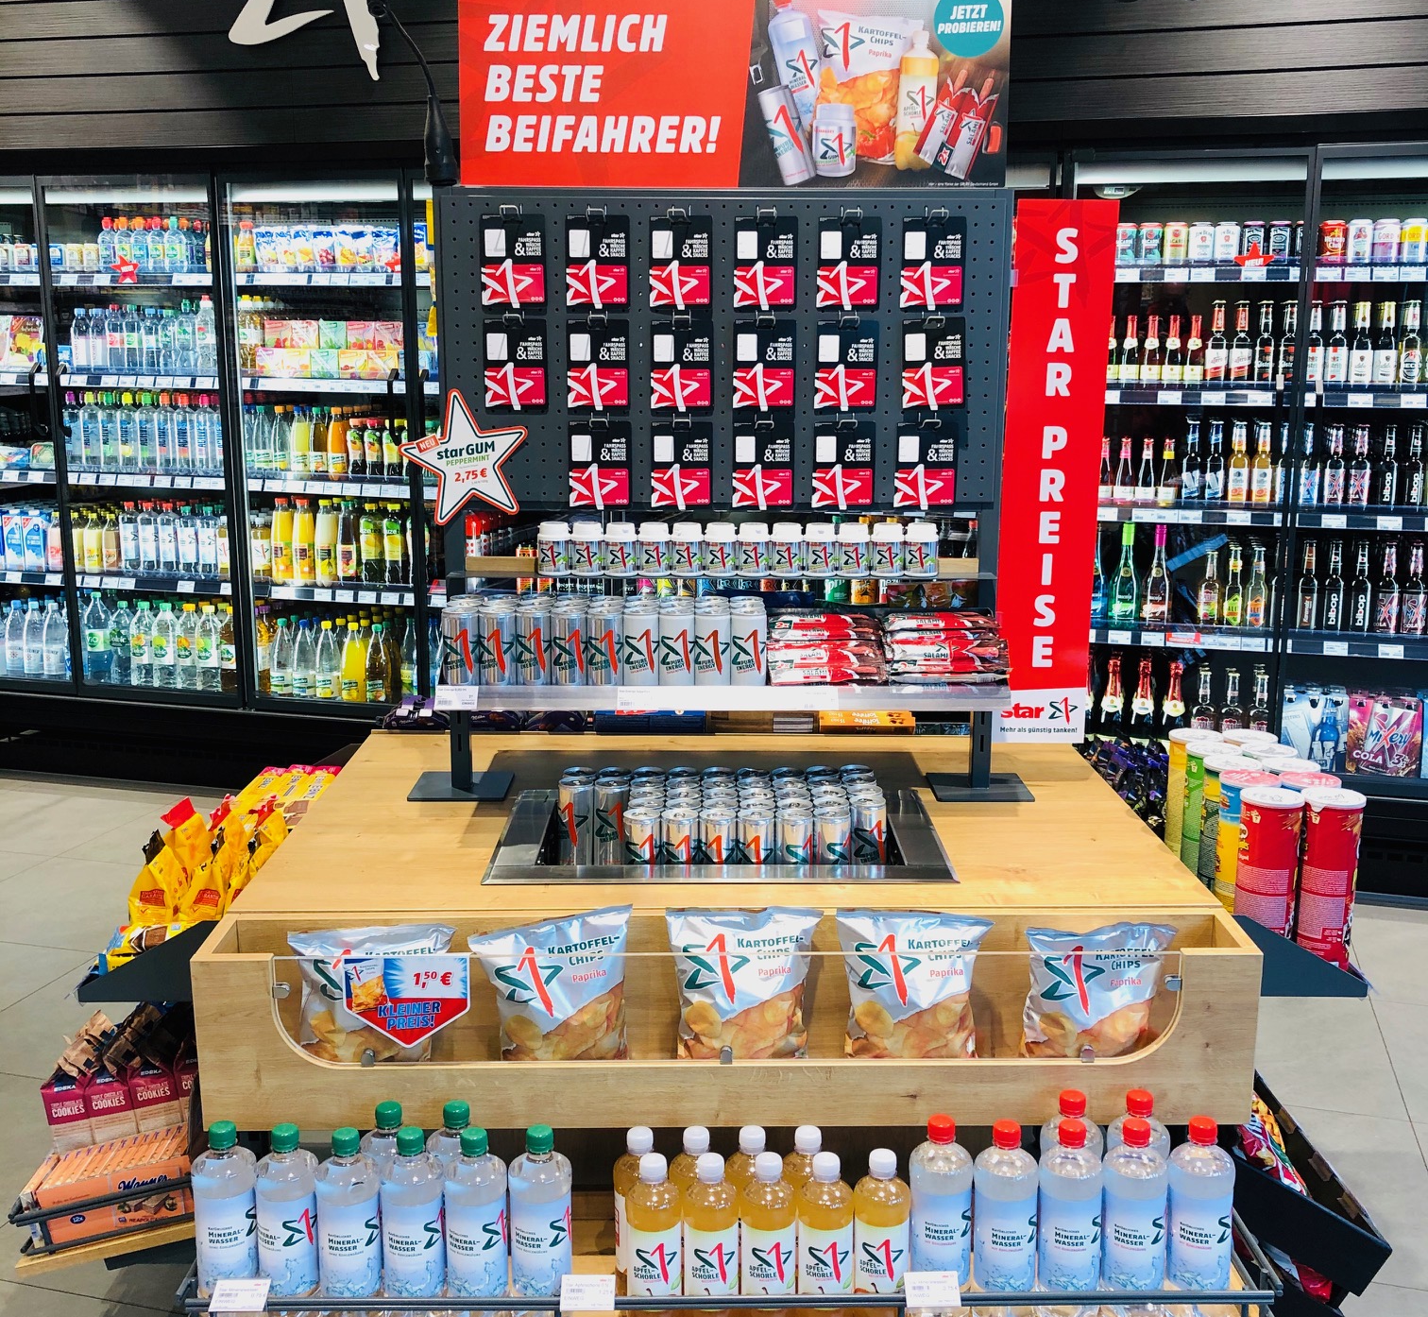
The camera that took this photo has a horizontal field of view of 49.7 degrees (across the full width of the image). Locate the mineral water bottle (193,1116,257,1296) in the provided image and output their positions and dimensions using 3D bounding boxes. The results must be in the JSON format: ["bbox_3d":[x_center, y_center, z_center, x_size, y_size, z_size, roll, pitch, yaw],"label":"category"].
[{"bbox_3d":[-0.560,0.654,1.783,0.072,0.247,0.072,0,12,-1],"label":"mineral water bottle"}]

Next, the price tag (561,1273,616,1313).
[{"bbox_3d":[-0.141,0.714,1.733,0.060,0.003,0.038,0,52,-1],"label":"price tag"}]

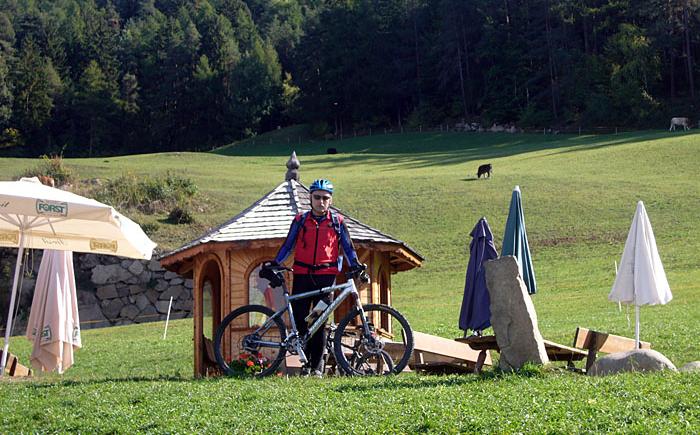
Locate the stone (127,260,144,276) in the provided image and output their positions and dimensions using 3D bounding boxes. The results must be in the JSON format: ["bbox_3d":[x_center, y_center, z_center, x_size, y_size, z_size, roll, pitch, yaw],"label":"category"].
[{"bbox_3d":[-4.374,1.025,30.100,0.350,0.310,0.320,-1,-11,0],"label":"stone"}]

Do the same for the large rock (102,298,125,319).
[{"bbox_3d":[-4.817,1.856,30.100,0.440,0.430,0.360,-1,-11,0],"label":"large rock"}]

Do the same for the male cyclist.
[{"bbox_3d":[-0.287,0.521,13.050,0.830,1.800,0.480,-1,-11,0],"label":"male cyclist"}]

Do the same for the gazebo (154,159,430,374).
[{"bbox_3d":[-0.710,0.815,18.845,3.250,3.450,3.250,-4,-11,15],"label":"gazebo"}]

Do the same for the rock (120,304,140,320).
[{"bbox_3d":[-4.476,1.917,30.100,0.410,0.300,0.340,-1,-11,0],"label":"rock"}]

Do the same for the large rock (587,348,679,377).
[{"bbox_3d":[2.708,1.448,14.150,0.830,0.350,0.550,-1,-11,0],"label":"large rock"}]

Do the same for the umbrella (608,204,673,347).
[{"bbox_3d":[3.162,0.891,16.100,0.680,2.180,0.680,3,-11,1],"label":"umbrella"}]

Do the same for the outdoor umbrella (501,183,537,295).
[{"bbox_3d":[1.903,0.855,16.671,0.470,2.490,0.470,1,-11,0],"label":"outdoor umbrella"}]

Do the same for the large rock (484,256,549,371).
[{"bbox_3d":[1.584,0.958,14.000,0.600,1.170,0.380,-1,-11,0],"label":"large rock"}]

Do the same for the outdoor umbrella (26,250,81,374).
[{"bbox_3d":[-3.716,1.127,18.253,0.660,2.680,0.660,4,-11,1],"label":"outdoor umbrella"}]

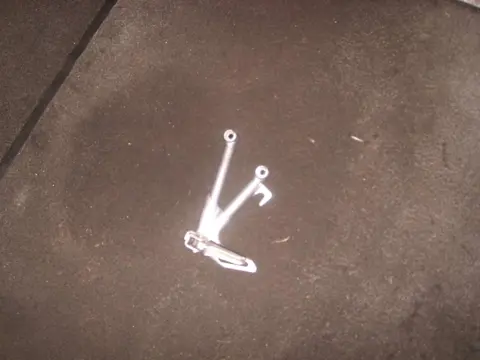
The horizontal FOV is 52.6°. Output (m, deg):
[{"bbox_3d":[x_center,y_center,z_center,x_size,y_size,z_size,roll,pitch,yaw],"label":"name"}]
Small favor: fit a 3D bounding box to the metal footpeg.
[{"bbox_3d":[0.001,0.034,0.870,0.140,0.050,0.248,18,71,6],"label":"metal footpeg"}]

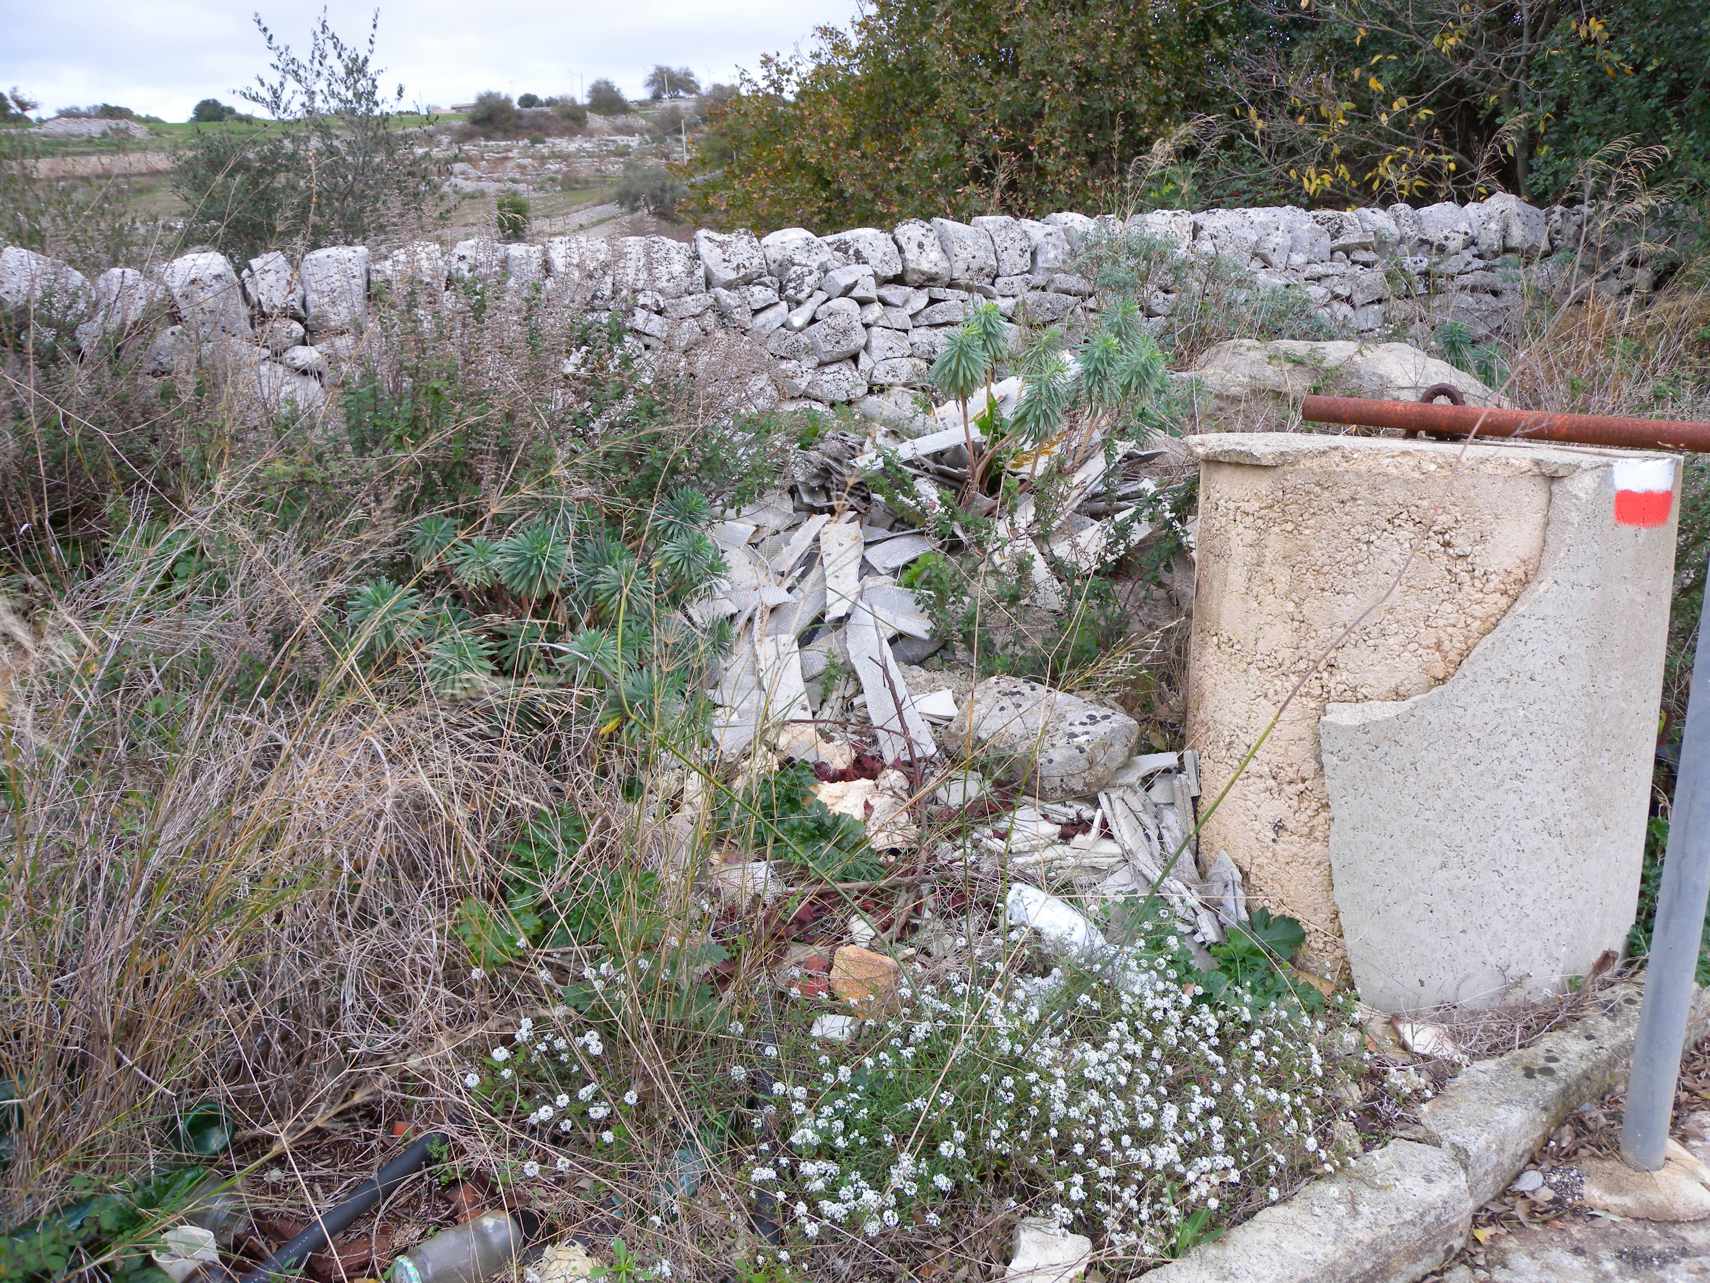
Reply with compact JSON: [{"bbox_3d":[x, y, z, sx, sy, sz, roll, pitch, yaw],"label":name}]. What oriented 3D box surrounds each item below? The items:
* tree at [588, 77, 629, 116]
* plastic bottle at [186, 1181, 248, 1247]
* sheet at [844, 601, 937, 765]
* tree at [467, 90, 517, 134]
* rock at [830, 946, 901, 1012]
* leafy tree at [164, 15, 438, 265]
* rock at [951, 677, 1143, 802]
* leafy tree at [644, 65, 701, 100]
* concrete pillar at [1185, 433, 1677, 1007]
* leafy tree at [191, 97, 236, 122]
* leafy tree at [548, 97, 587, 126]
[{"bbox_3d":[-26.801,-59.035,150.000,4.491,4.056,4.266,0,12,0],"label":"tree"},{"bbox_3d":[-0.968,0.833,2.071,0.220,0.070,0.070,10,15,40],"label":"plastic bottle"},{"bbox_3d":[0.077,0.106,3.790,0.125,0.030,0.594,-3,43,-14],"label":"sheet"},{"bbox_3d":[-34.151,-49.783,130.000,4.646,4.269,4.413,0,12,0],"label":"tree"},{"bbox_3d":[0.020,0.639,2.620,0.134,0.115,0.110,0,12,0],"label":"rock"},{"bbox_3d":[-3.955,-3.376,10.000,1.980,2.400,1.850,0,12,0],"label":"leafy tree"},{"bbox_3d":[0.478,0.242,3.500,0.480,0.230,0.360,0,12,0],"label":"rock"},{"bbox_3d":[-21.753,-66.692,165.000,6.693,4.143,6.358,0,12,0],"label":"leafy tree"},{"bbox_3d":[1.160,0.106,2.886,0.890,1.020,0.890,0,11,0],"label":"concrete pillar"},{"bbox_3d":[-76.572,-63.425,165.000,5.418,3.028,5.147,0,12,0],"label":"leafy tree"},{"bbox_3d":[-29.003,-53.680,140.000,4.056,3.110,3.854,0,12,0],"label":"leafy tree"}]

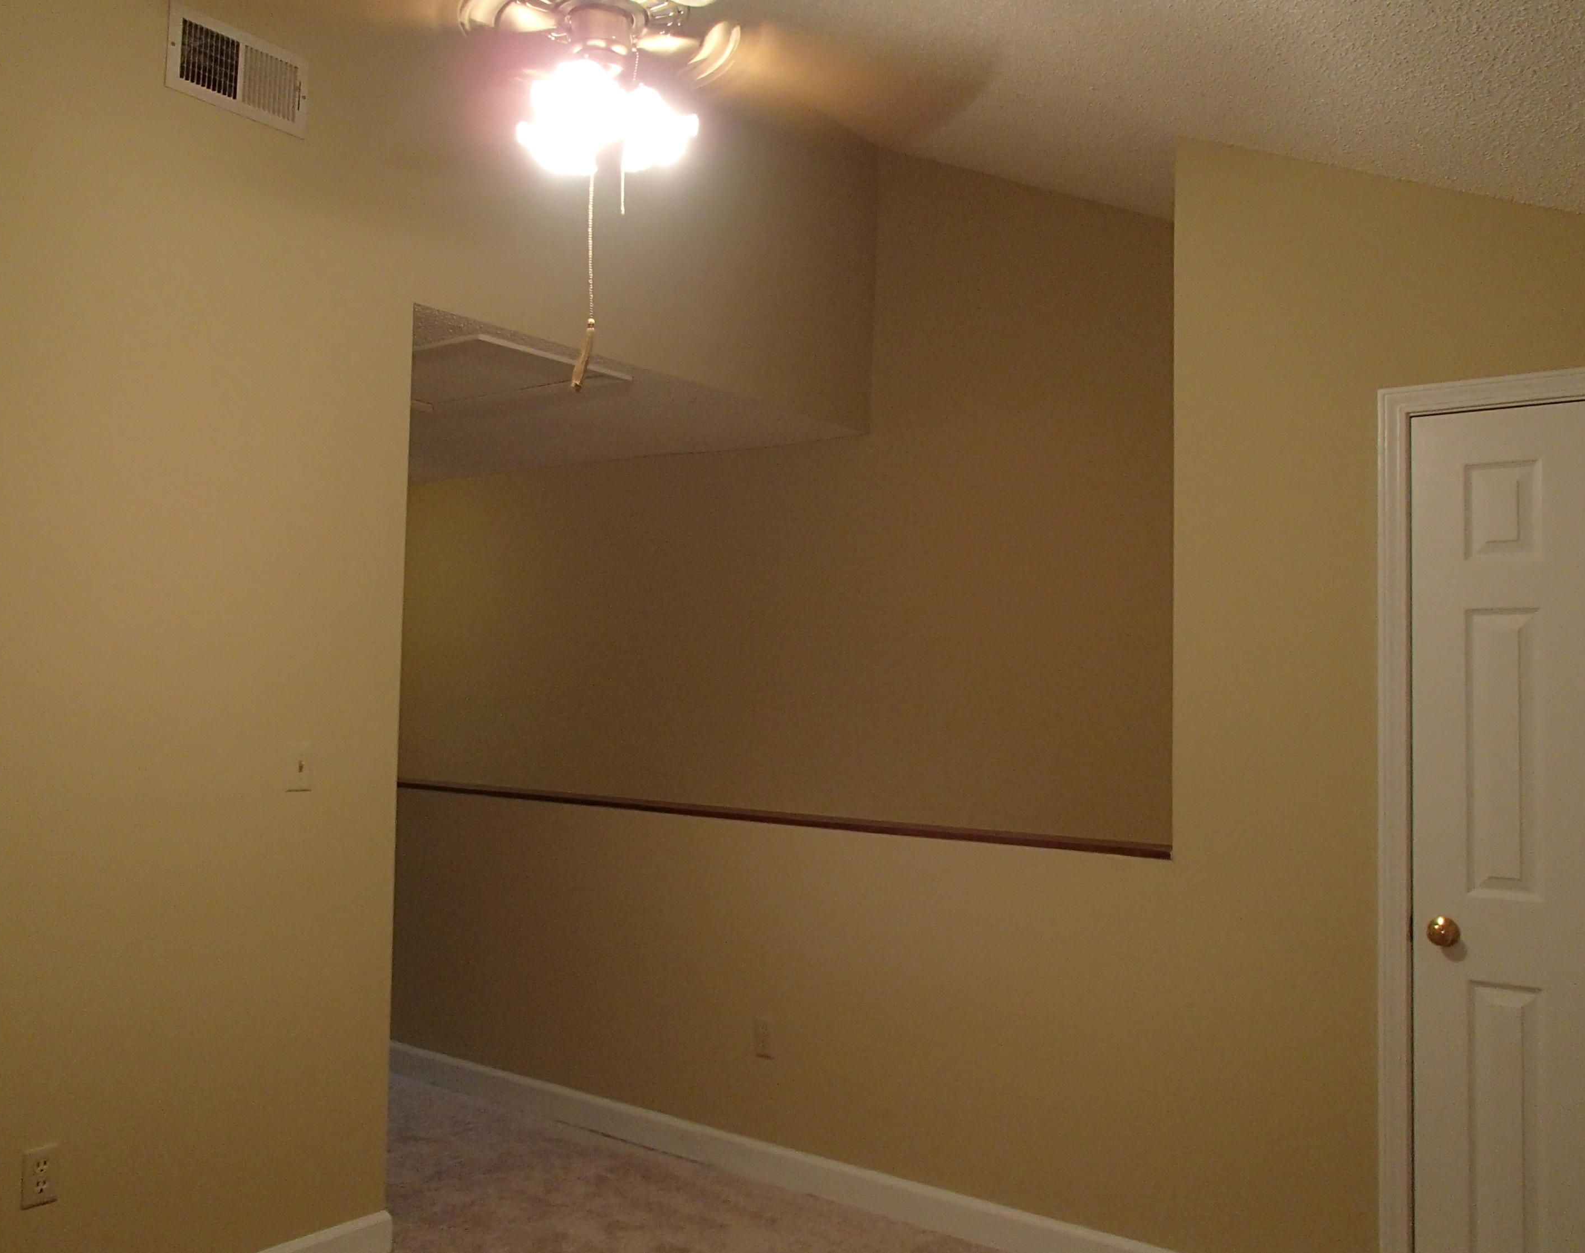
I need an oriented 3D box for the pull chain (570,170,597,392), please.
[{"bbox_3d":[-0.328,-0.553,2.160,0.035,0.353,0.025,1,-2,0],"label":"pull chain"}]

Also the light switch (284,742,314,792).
[{"bbox_3d":[-1.171,0.336,3.221,0.015,0.115,0.070,-1,-3,36],"label":"light switch"}]

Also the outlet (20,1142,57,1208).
[{"bbox_3d":[-1.520,1.115,2.735,0.010,0.115,0.070,-1,-3,36],"label":"outlet"}]

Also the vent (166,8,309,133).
[{"bbox_3d":[-1.269,-1.278,3.115,0.018,0.195,0.348,-1,-3,36],"label":"vent"}]

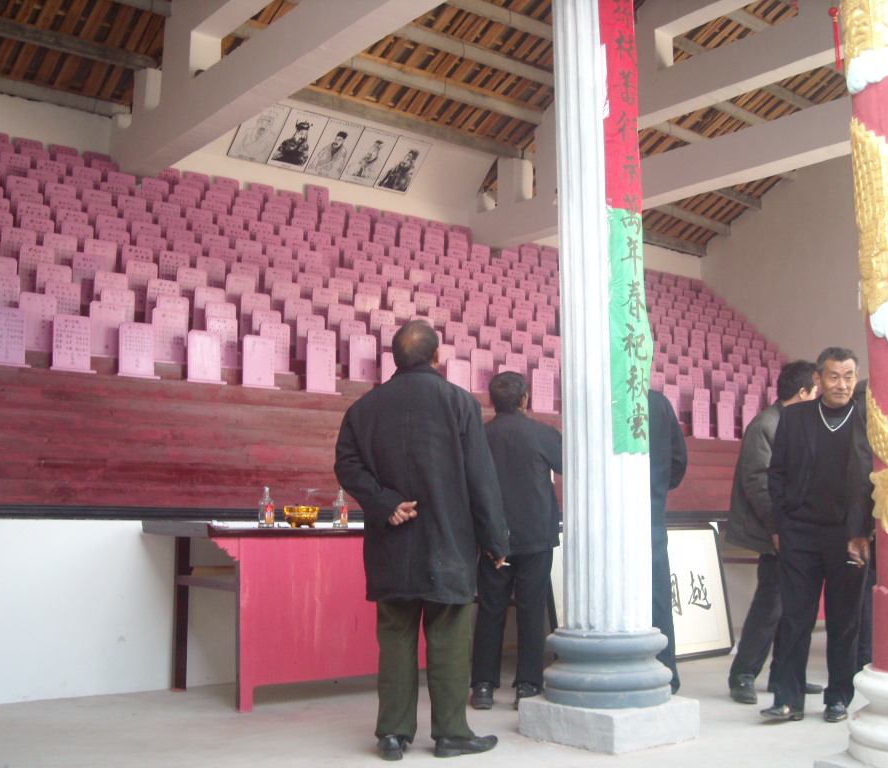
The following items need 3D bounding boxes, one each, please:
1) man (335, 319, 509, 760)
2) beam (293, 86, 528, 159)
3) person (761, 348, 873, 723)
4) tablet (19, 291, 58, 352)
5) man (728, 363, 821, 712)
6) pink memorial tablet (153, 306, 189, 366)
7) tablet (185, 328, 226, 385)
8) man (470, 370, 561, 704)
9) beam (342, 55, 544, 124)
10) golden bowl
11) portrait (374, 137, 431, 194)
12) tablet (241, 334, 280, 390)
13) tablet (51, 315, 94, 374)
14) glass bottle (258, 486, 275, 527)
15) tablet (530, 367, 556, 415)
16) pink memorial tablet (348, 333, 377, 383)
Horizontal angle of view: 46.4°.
[{"bbox_3d":[-0.087,0.576,4.119,0.600,1.692,0.380,-3,-7,22],"label":"man"},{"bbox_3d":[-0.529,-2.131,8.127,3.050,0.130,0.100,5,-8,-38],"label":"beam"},{"bbox_3d":[1.717,0.695,4.748,0.500,1.680,0.330,-1,-7,8],"label":"person"},{"bbox_3d":[-2.383,-0.368,6.100,0.250,0.335,0.070,6,-9,-38],"label":"tablet"},{"bbox_3d":[1.659,0.707,5.169,0.400,1.669,0.440,5,-8,-35],"label":"man"},{"bbox_3d":[-1.740,-0.310,6.624,0.250,0.335,0.070,6,-9,-38],"label":"pink memorial tablet"},{"bbox_3d":[-1.518,-0.172,6.601,0.250,0.335,0.070,6,-9,-38],"label":"tablet"},{"bbox_3d":[0.367,0.729,5.063,0.500,1.602,0.380,-3,-7,25],"label":"man"},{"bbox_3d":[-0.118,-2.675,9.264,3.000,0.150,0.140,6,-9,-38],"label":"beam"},{"bbox_3d":[-0.685,0.640,4.976,0.162,0.105,0.162,0,-7,0],"label":"golden bowl"},{"bbox_3d":[-0.395,-2.110,10.009,0.396,0.020,0.579,6,-53,-38],"label":"portrait"},{"bbox_3d":[-1.214,-0.142,6.846,0.250,0.335,0.070,6,-9,-38],"label":"tablet"},{"bbox_3d":[-1.875,-0.199,5.226,0.200,0.285,0.060,5,-8,-35],"label":"tablet"},{"bbox_3d":[-0.826,0.573,4.817,0.072,0.195,0.068,0,-7,0],"label":"glass bottle"},{"bbox_3d":[0.677,0.051,7.009,0.205,0.295,0.060,5,-8,-35],"label":"tablet"},{"bbox_3d":[-0.496,-0.162,6.346,0.200,0.265,0.060,5,-8,-35],"label":"pink memorial tablet"}]

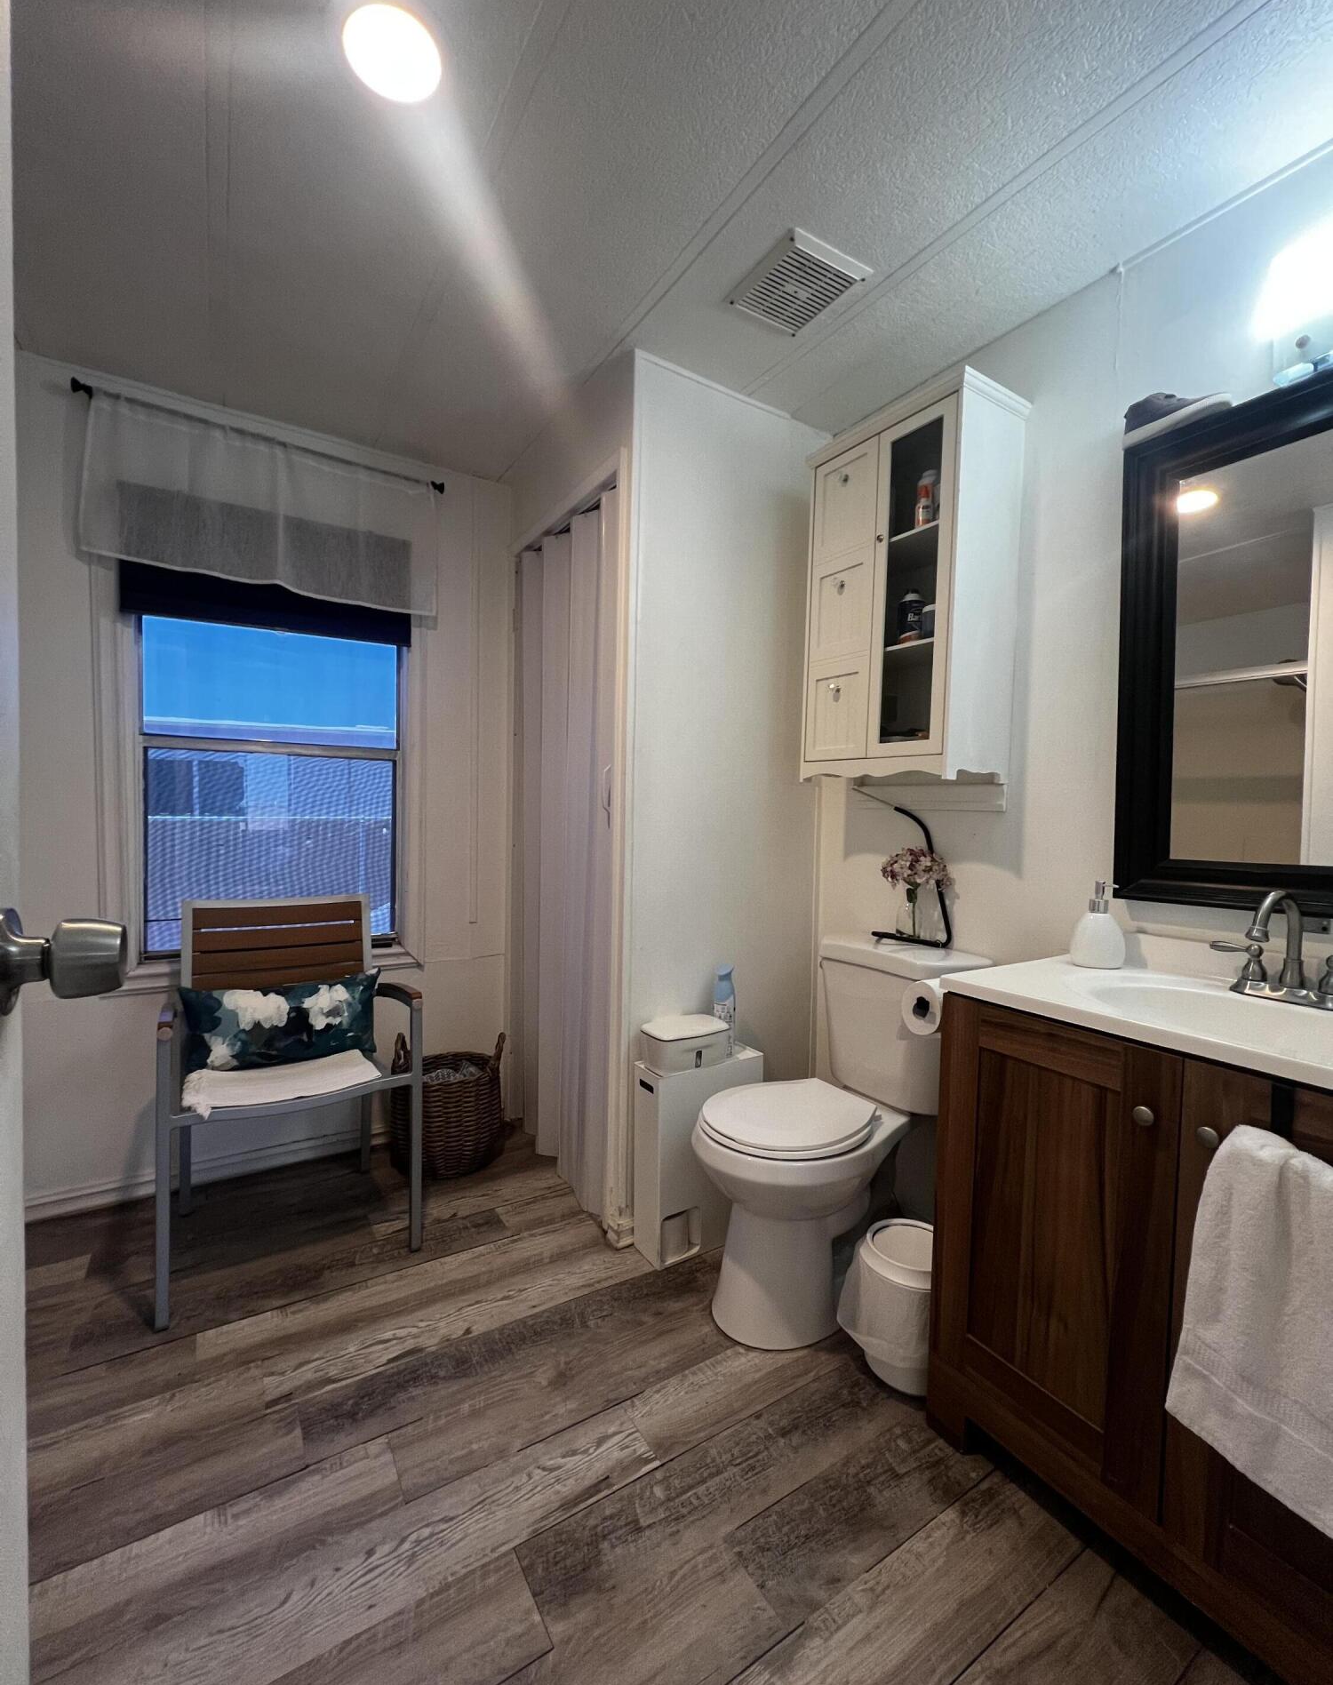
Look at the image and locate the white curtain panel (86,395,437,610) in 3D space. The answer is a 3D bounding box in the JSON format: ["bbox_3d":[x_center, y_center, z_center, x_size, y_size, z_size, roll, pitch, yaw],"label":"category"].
[{"bbox_3d":[-1.188,-0.996,2.045,0.953,0.445,0.060,0,3,-32],"label":"white curtain panel"}]

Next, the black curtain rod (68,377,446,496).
[{"bbox_3d":[-1.173,-1.226,2.034,0.993,0.035,0.075,0,3,-32],"label":"black curtain rod"}]

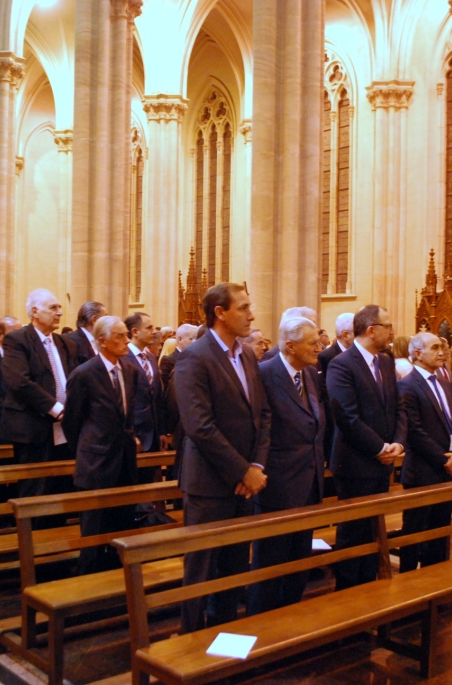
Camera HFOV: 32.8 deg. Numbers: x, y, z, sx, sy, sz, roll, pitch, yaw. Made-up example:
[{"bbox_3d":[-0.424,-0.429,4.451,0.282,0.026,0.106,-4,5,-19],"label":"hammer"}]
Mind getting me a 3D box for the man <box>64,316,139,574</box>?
[{"bbox_3d":[-0.717,0.704,4.413,0.360,1.705,0.480,0,-1,38],"label":"man"}]

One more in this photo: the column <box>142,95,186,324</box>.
[{"bbox_3d":[-2.787,-4.528,33.997,1.400,13.000,1.400,2,-1,-41],"label":"column"}]

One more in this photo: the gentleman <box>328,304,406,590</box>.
[{"bbox_3d":[0.812,0.683,4.445,0.400,1.795,0.540,0,-1,44],"label":"gentleman"}]

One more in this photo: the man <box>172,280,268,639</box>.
[{"bbox_3d":[-0.024,0.633,3.664,0.370,1.845,0.510,0,-1,39],"label":"man"}]

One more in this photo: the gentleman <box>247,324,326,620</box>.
[{"bbox_3d":[0.331,0.717,4.033,0.370,1.698,0.530,0,-1,44],"label":"gentleman"}]

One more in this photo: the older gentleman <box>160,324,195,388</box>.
[{"bbox_3d":[-0.403,0.713,7.018,0.370,1.774,0.530,0,-1,44],"label":"older gentleman"}]

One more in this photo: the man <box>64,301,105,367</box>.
[{"bbox_3d":[-1.015,0.632,5.580,0.350,1.875,0.500,0,-1,30],"label":"man"}]

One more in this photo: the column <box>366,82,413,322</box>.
[{"bbox_3d":[6.786,-4.407,31.994,1.200,13.000,1.400,2,-1,-41],"label":"column"}]

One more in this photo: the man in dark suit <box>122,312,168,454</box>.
[{"bbox_3d":[-0.639,0.683,5.473,0.530,1.780,0.360,2,-1,-44],"label":"man in dark suit"}]

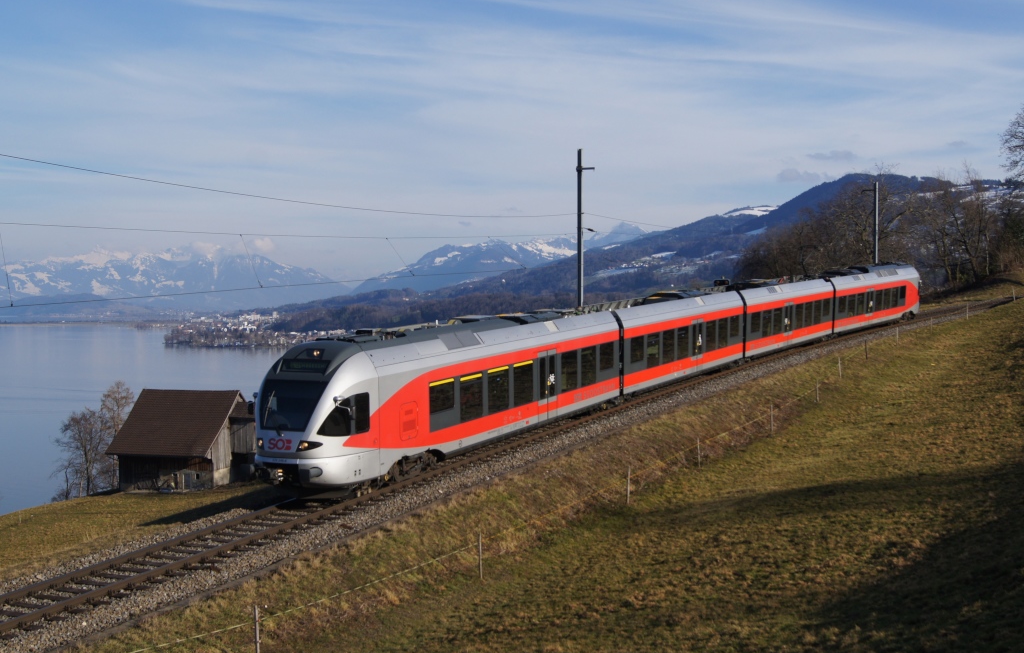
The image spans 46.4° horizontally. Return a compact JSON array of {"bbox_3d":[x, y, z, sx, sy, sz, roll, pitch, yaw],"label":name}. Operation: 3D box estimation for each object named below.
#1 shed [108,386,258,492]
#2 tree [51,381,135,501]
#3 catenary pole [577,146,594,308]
[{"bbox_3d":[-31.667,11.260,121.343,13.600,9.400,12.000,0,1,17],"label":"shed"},{"bbox_3d":[-41.765,11.223,118.560,8.000,11.800,7.200,0,1,-19],"label":"tree"},{"bbox_3d":[3.564,-2.514,56.847,0.920,11.890,0.340,0,1,29],"label":"catenary pole"}]

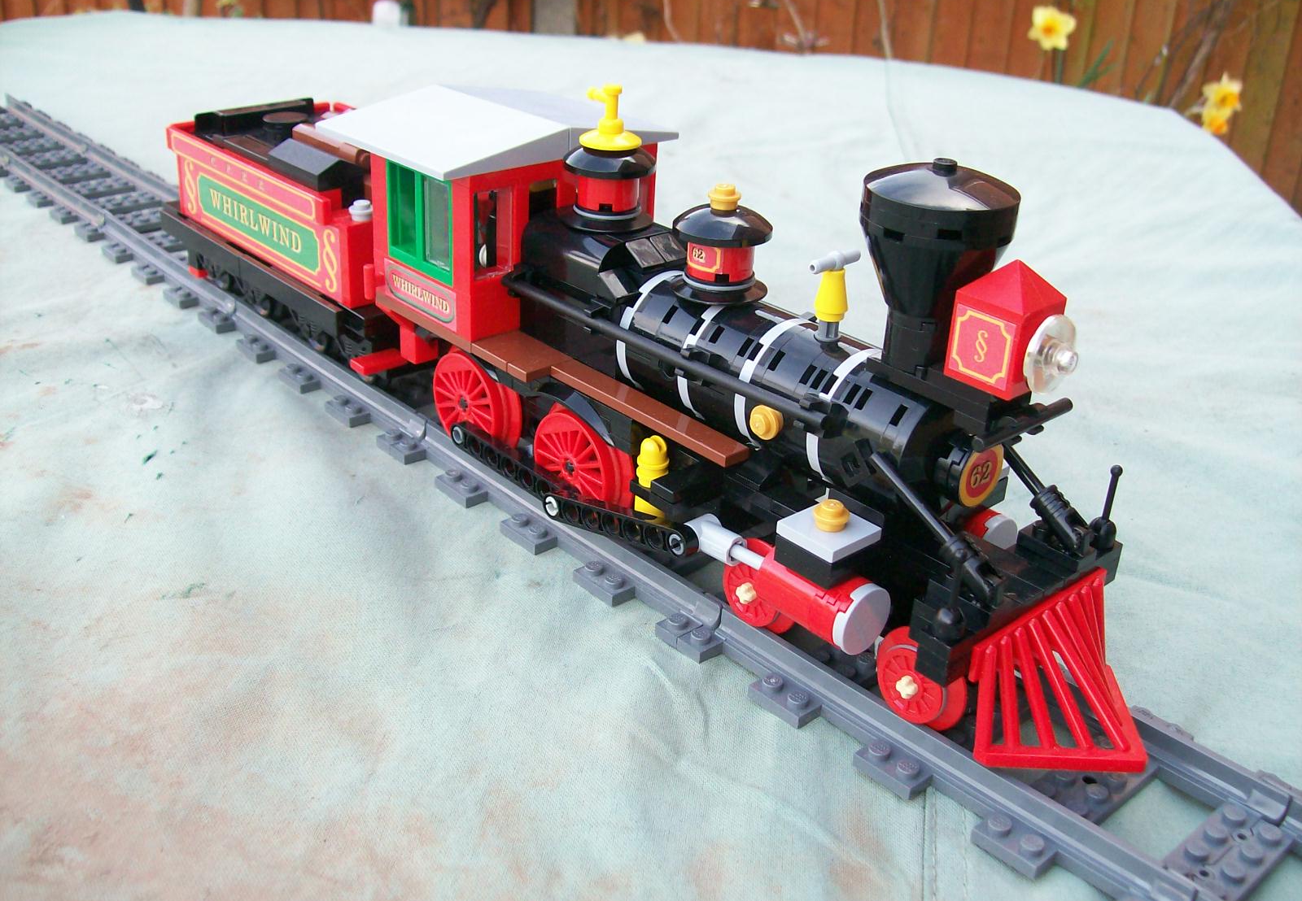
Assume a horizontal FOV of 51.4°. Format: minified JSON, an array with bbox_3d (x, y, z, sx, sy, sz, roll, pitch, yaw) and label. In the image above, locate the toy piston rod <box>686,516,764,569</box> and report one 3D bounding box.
[{"bbox_3d":[0.017,0.022,0.312,0.008,0.008,0.025,-20,34,-38],"label":"toy piston rod"}]

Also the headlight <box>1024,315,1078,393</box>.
[{"bbox_3d":[0.079,-0.018,0.264,0.016,0.016,0.007,-20,34,-38],"label":"headlight"}]

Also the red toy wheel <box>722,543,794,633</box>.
[{"bbox_3d":[0.025,0.033,0.321,0.006,0.024,0.024,-20,34,-38],"label":"red toy wheel"}]

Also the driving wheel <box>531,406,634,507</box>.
[{"bbox_3d":[-0.019,0.003,0.363,0.008,0.037,0.037,-20,34,-38],"label":"driving wheel"}]

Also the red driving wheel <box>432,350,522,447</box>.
[{"bbox_3d":[-0.052,-0.014,0.395,0.008,0.037,0.037,-20,34,-38],"label":"red driving wheel"}]

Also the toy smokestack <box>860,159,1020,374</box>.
[{"bbox_3d":[0.058,-0.038,0.281,0.032,0.045,0.032,2,26,-1],"label":"toy smokestack"}]

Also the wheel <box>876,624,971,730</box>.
[{"bbox_3d":[0.057,0.050,0.290,0.006,0.024,0.024,-20,34,-38],"label":"wheel"}]

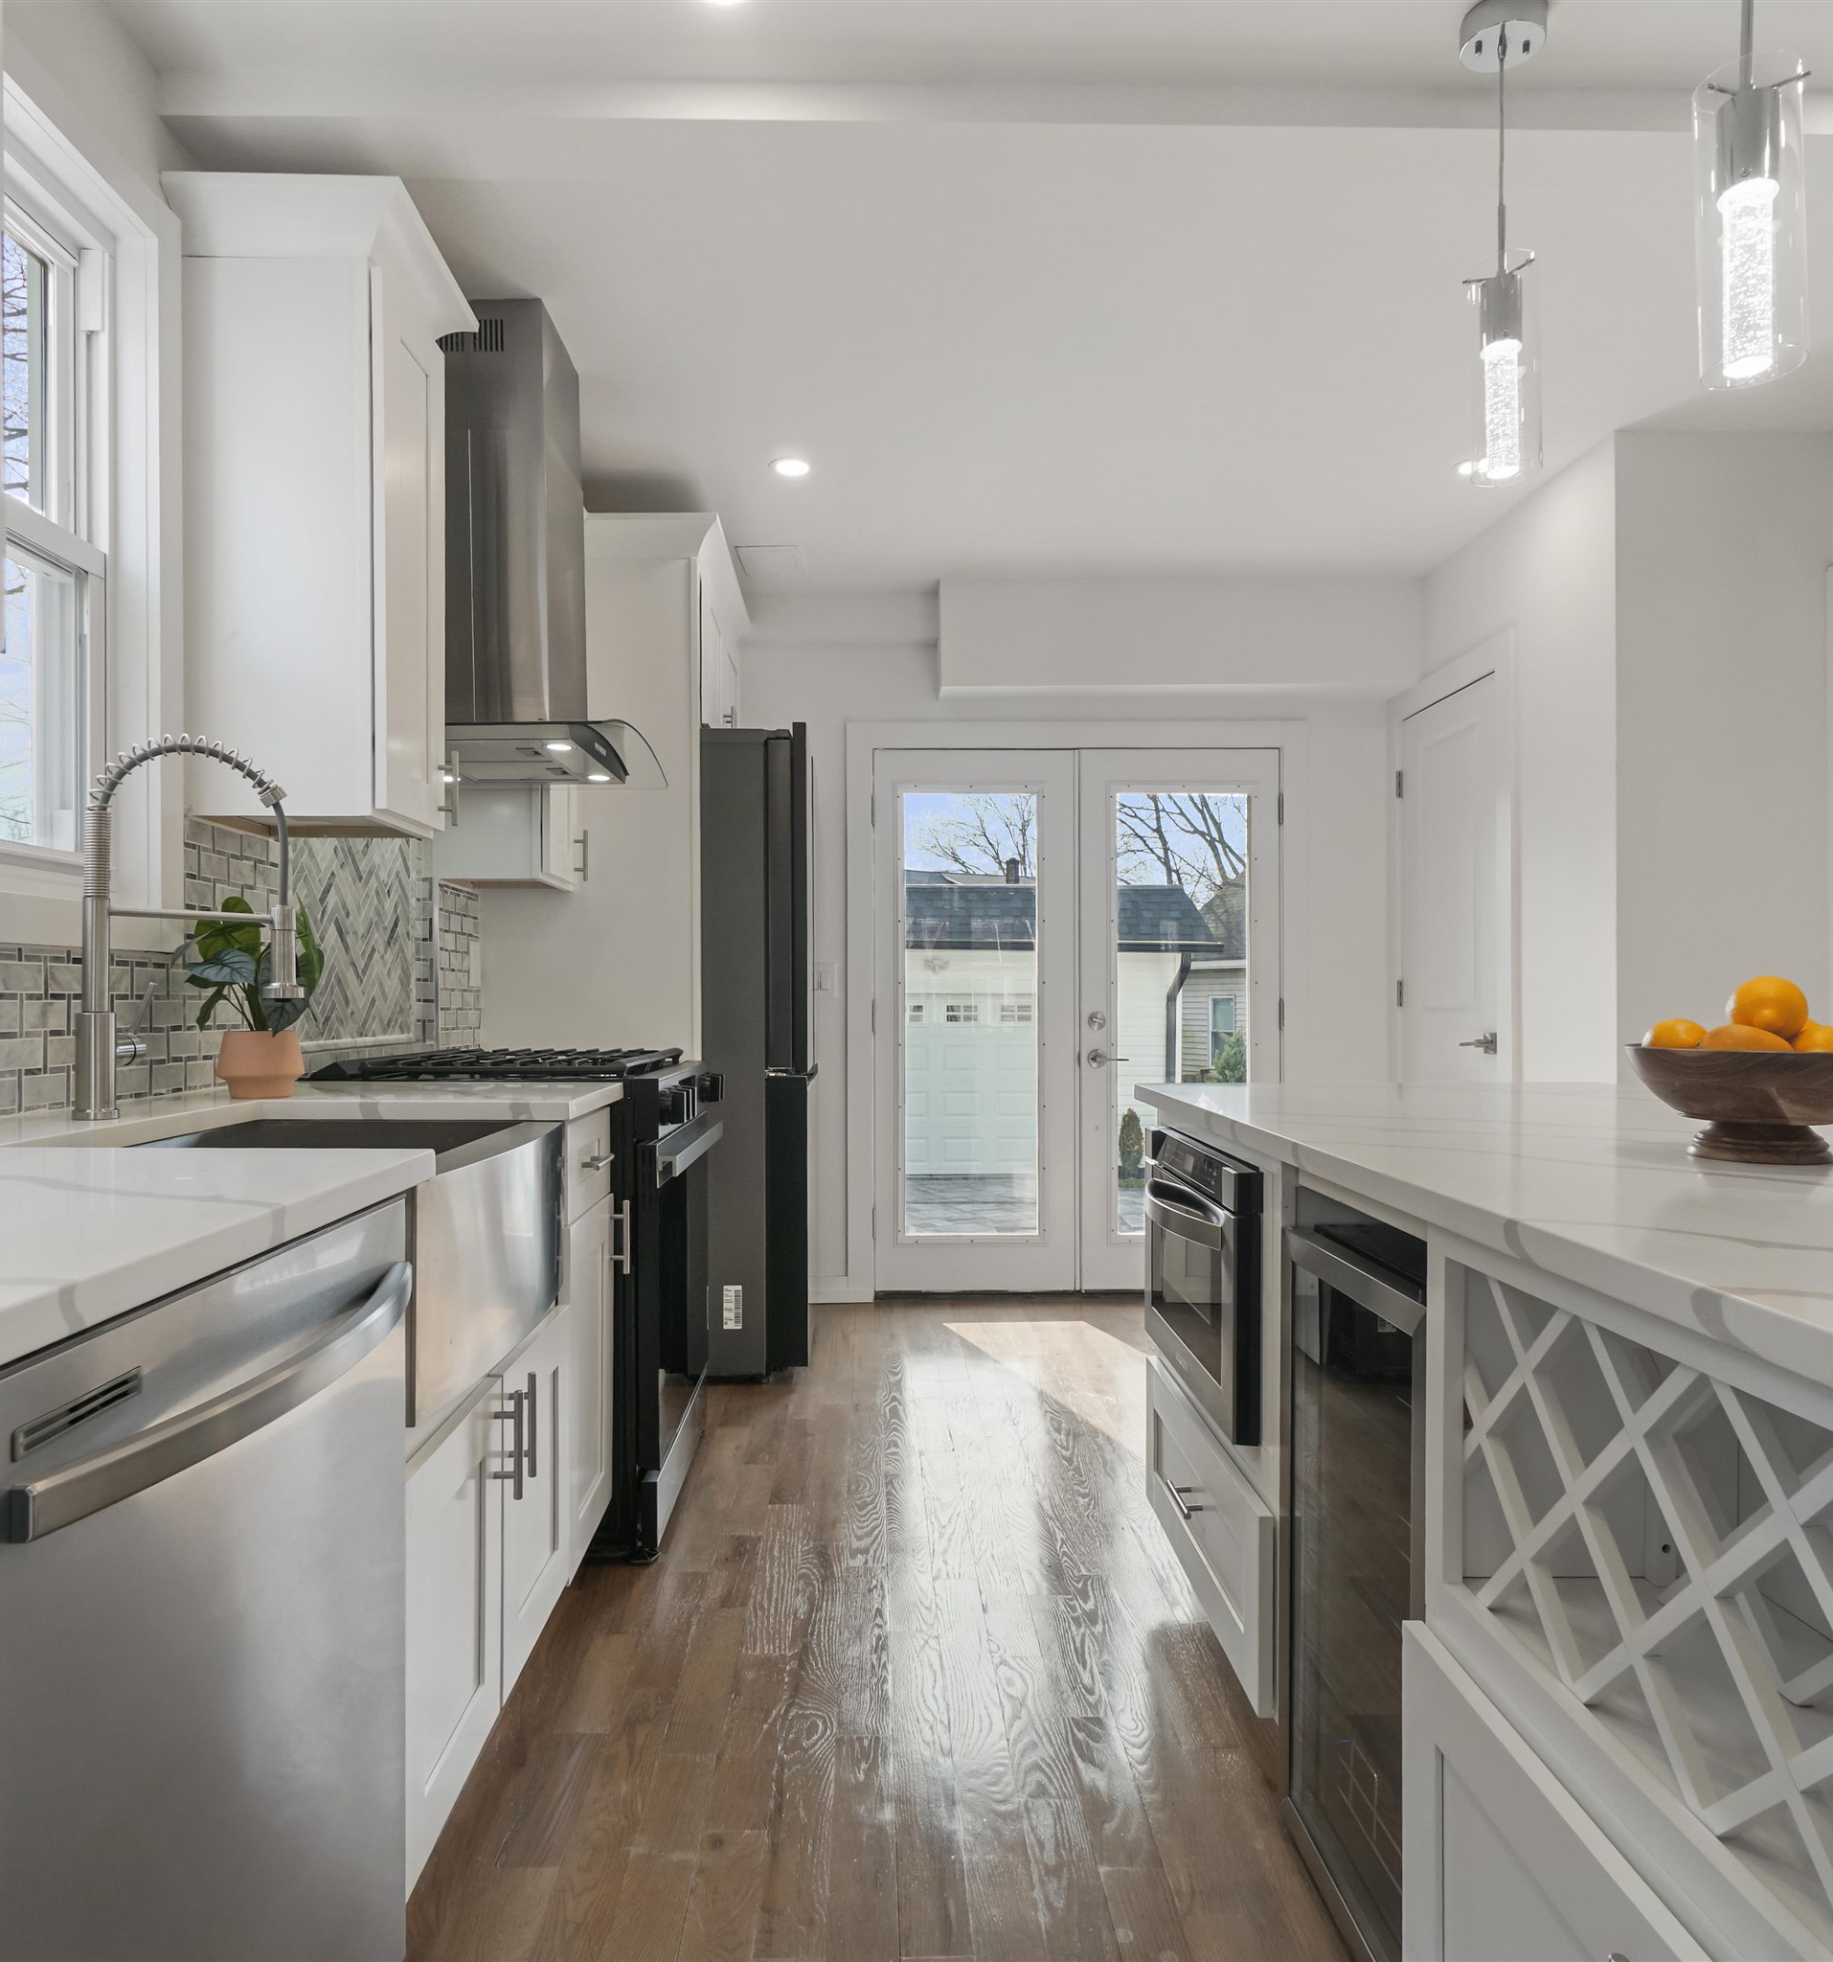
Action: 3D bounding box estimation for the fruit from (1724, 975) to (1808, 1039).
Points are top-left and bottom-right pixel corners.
[{"bbox_3d":[0.916,0.031,1.317,0.074,0.072,0.074,0,0,-2],"label":"fruit"}]

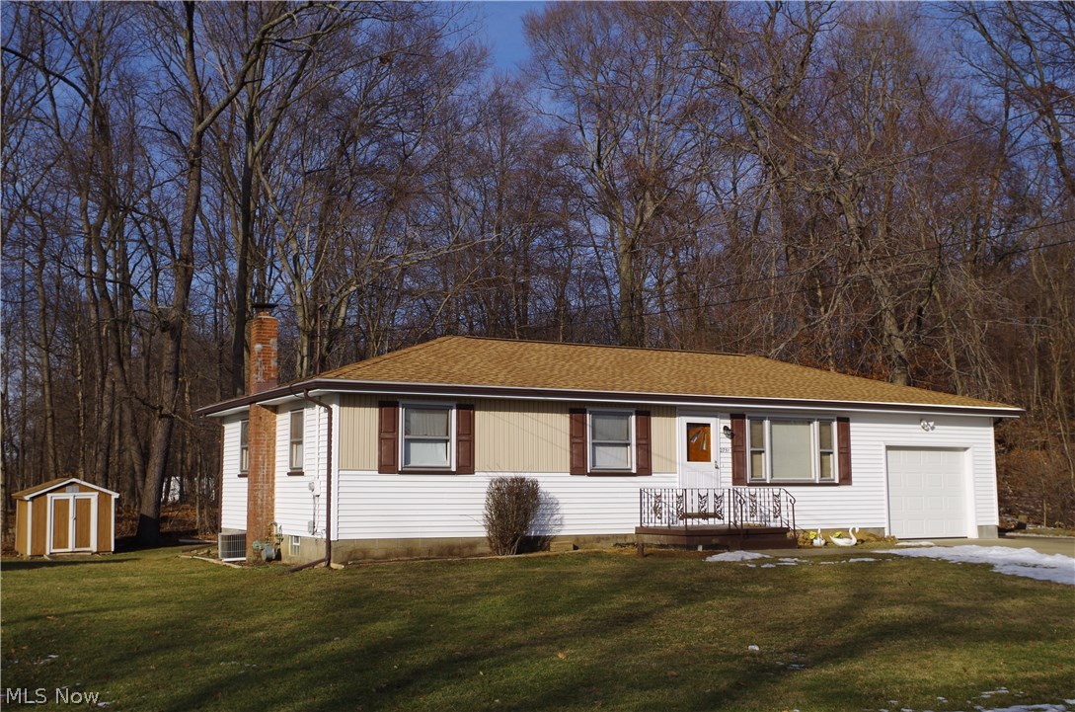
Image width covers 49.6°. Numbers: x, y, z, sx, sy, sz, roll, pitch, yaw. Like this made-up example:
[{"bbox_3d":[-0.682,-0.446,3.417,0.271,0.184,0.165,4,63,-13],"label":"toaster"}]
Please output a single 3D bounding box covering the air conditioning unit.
[{"bbox_3d":[-6.278,3.981,24.211,0.620,0.565,0.580,3,-8,-28],"label":"air conditioning unit"}]

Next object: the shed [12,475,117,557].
[{"bbox_3d":[-14.430,4.875,35.518,2.716,2.259,2.312,4,-8,-32],"label":"shed"}]

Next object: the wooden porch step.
[{"bbox_3d":[3.405,3.516,22.373,2.240,0.401,2.300,3,-8,-28],"label":"wooden porch step"}]

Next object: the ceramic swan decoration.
[{"bbox_3d":[6.373,3.747,24.124,0.590,0.390,0.260,1,-7,-7],"label":"ceramic swan decoration"}]

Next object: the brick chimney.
[{"bbox_3d":[-5.624,1.568,23.797,0.470,5.190,0.420,3,-8,-28],"label":"brick chimney"}]

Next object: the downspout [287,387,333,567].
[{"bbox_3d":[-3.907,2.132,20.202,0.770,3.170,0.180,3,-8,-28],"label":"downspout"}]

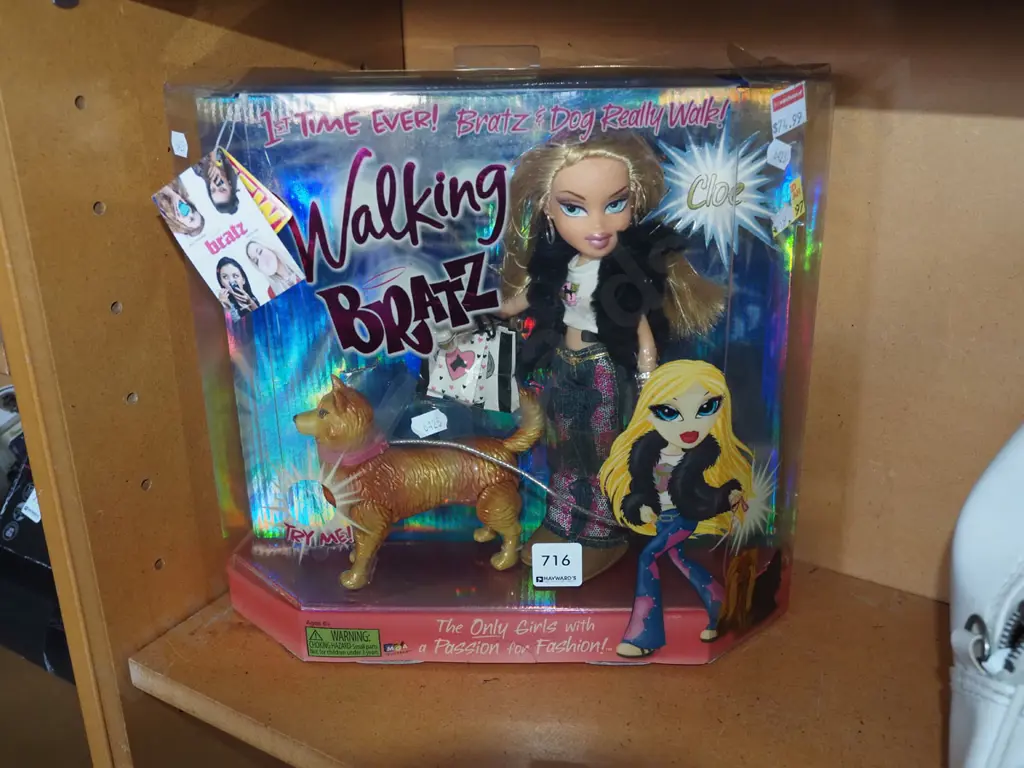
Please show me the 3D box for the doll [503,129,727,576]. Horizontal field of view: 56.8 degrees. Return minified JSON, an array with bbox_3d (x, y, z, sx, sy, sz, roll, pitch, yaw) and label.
[{"bbox_3d":[0.055,-0.011,0.535,0.124,0.253,0.059,2,19,8],"label":"doll"}]

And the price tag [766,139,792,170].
[{"bbox_3d":[0.132,-0.113,0.466,0.019,0.012,0.002,3,11,-45],"label":"price tag"}]

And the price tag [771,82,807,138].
[{"bbox_3d":[0.136,-0.134,0.463,0.029,0.020,0.002,-31,33,-34],"label":"price tag"}]

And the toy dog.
[{"bbox_3d":[-0.052,0.050,0.560,0.143,0.125,0.046,-5,19,-12],"label":"toy dog"}]

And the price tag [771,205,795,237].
[{"bbox_3d":[0.138,-0.083,0.481,0.002,0.013,0.018,18,49,44],"label":"price tag"}]

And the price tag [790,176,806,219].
[{"bbox_3d":[0.147,-0.095,0.486,0.011,0.021,0.002,-37,36,-30],"label":"price tag"}]

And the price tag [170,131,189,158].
[{"bbox_3d":[-0.176,-0.126,0.498,0.018,0.013,0.002,22,29,40],"label":"price tag"}]

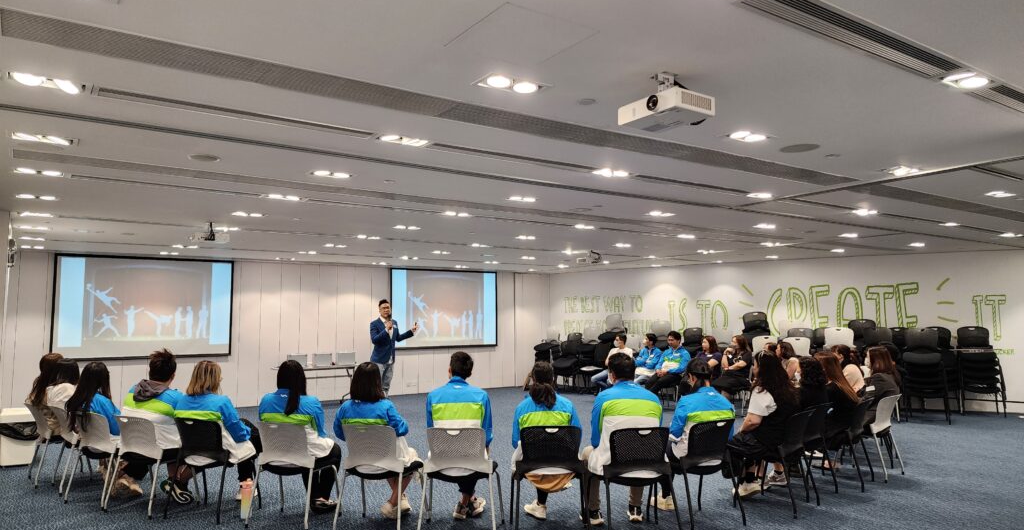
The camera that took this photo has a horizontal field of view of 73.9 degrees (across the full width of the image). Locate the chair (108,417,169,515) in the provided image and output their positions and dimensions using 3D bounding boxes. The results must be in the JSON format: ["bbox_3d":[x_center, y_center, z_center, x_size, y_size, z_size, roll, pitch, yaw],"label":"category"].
[{"bbox_3d":[-3.030,1.638,5.715,0.550,0.790,0.520,-2,-5,23],"label":"chair"}]

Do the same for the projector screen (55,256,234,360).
[{"bbox_3d":[-6.247,0.736,11.671,2.720,1.700,0.070,3,-6,-35],"label":"projector screen"}]

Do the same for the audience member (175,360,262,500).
[{"bbox_3d":[-2.345,1.409,5.717,0.520,1.230,0.680,-2,-5,21],"label":"audience member"}]

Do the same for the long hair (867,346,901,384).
[{"bbox_3d":[3.685,0.992,6.780,0.270,0.380,0.240,-4,-6,37],"label":"long hair"}]

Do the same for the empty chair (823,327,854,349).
[{"bbox_3d":[4.809,1.317,10.103,0.550,0.790,0.530,-4,-6,41],"label":"empty chair"}]

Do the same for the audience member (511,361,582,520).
[{"bbox_3d":[0.264,1.348,5.171,0.520,1.230,0.760,-1,-5,1],"label":"audience member"}]

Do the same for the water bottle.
[{"bbox_3d":[-2.088,1.850,5.360,0.090,0.295,0.090,0,-5,0],"label":"water bottle"}]

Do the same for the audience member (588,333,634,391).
[{"bbox_3d":[1.903,1.987,13.133,0.780,1.280,0.520,3,-6,-37],"label":"audience member"}]

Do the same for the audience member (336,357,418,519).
[{"bbox_3d":[-0.949,1.371,5.328,0.540,1.230,0.680,-1,-5,14],"label":"audience member"}]

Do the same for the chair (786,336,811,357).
[{"bbox_3d":[4.545,1.560,10.865,0.530,0.790,0.520,-3,-5,29],"label":"chair"}]

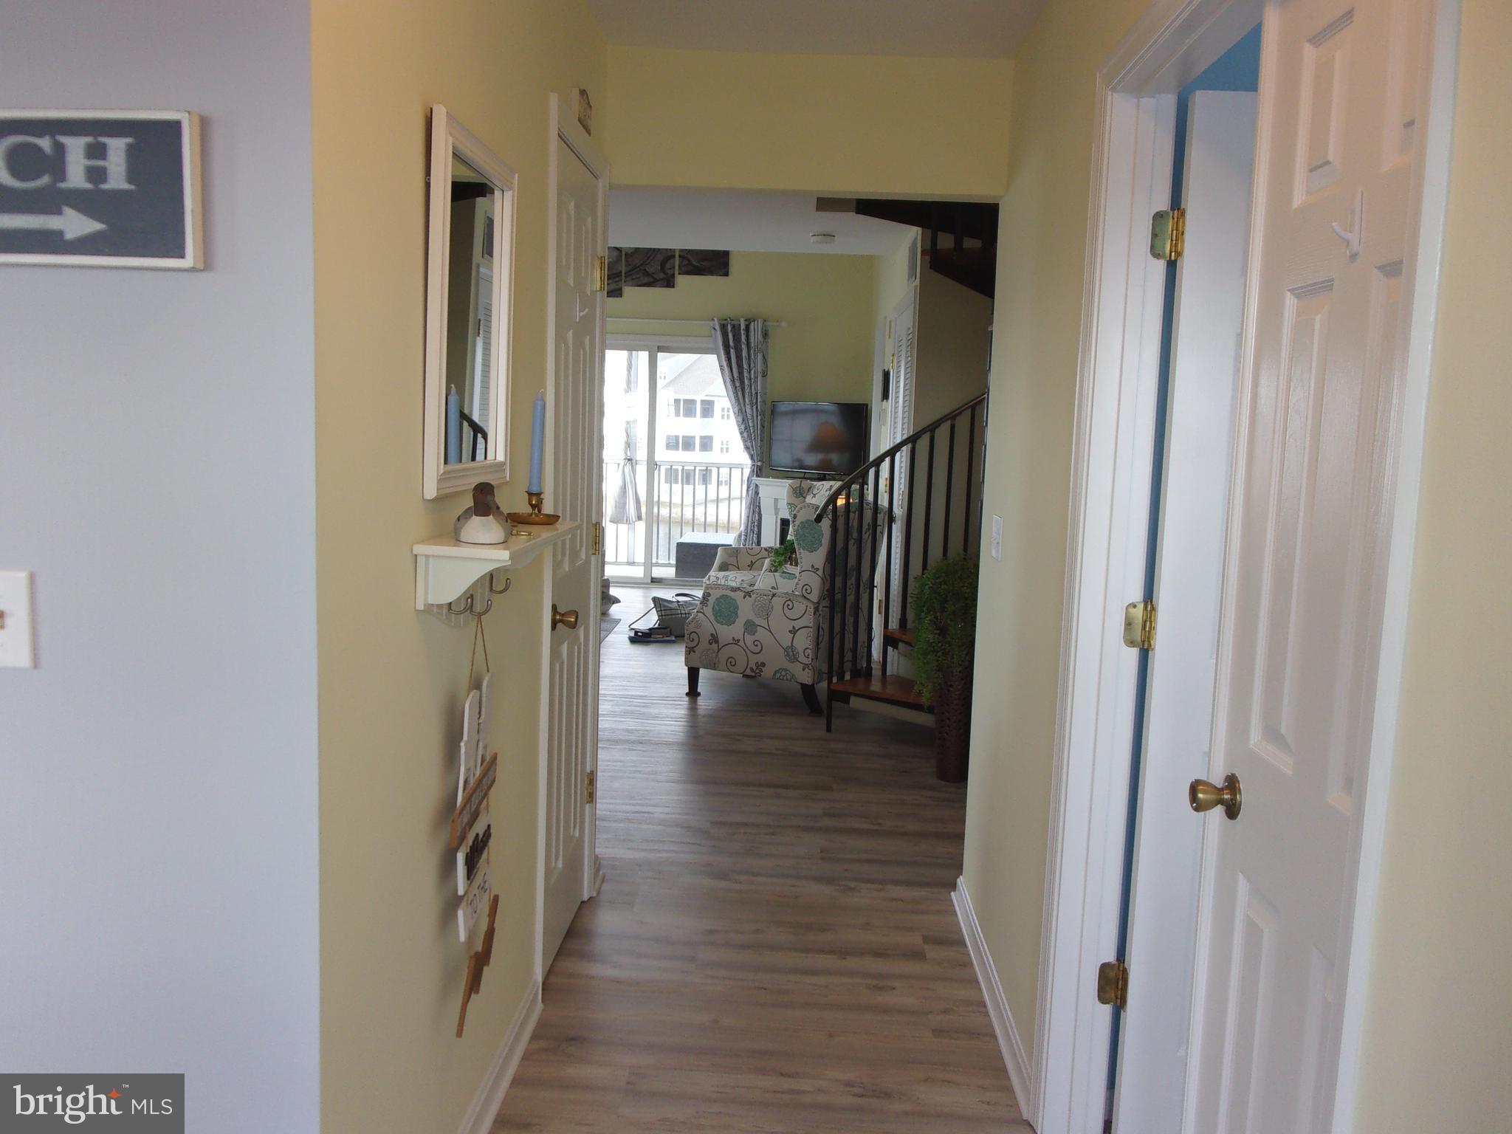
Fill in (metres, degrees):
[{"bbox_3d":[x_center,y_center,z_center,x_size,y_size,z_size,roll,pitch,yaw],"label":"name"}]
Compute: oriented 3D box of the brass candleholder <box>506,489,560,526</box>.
[{"bbox_3d":[-0.420,-0.112,2.303,0.103,0.065,0.103,2,7,2],"label":"brass candleholder"}]

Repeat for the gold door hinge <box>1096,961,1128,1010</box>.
[{"bbox_3d":[0.711,0.830,2.439,0.062,0.092,0.025,2,7,2],"label":"gold door hinge"}]

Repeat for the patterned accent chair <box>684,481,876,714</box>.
[{"bbox_3d":[0.179,0.144,6.360,0.830,1.040,0.720,6,8,27],"label":"patterned accent chair"}]

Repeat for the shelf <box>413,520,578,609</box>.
[{"bbox_3d":[-0.437,0.001,2.156,0.145,0.140,0.615,2,7,2],"label":"shelf"}]

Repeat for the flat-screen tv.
[{"bbox_3d":[0.480,-1.003,9.508,0.920,0.550,0.080,8,9,40],"label":"flat-screen tv"}]

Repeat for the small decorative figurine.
[{"bbox_3d":[-0.428,-0.088,1.953,0.088,0.098,0.165,2,7,-4],"label":"small decorative figurine"}]

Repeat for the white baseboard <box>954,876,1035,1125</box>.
[{"bbox_3d":[0.595,1.039,3.133,0.020,0.070,1.210,2,7,2],"label":"white baseboard"}]

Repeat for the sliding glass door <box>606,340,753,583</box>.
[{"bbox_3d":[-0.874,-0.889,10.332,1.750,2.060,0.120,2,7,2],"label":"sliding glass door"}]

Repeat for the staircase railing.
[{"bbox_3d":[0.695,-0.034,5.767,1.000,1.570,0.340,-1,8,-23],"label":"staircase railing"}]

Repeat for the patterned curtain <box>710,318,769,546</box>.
[{"bbox_3d":[-0.166,-0.935,10.172,0.480,2.180,0.140,2,7,2],"label":"patterned curtain"}]

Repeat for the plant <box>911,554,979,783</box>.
[{"bbox_3d":[0.805,0.402,4.949,0.340,0.910,0.330,2,7,2],"label":"plant"}]

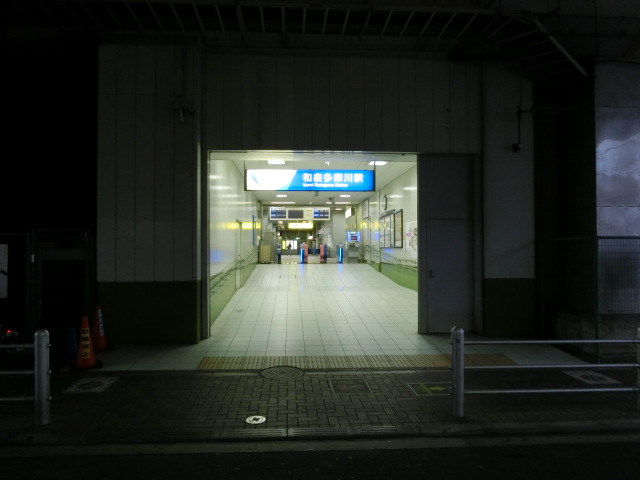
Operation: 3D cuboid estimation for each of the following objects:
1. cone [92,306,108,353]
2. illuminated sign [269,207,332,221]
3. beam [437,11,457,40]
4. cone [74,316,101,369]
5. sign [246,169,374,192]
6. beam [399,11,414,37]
[{"bbox_3d":[-3.433,1.371,7.218,0.360,0.700,0.360,0,-1,-4],"label":"cone"},{"bbox_3d":[-0.995,-1.313,23.365,3.068,0.644,0.280,0,-1,-4],"label":"illuminated sign"},{"bbox_3d":[2.056,-3.464,7.479,0.050,0.050,0.826,0,-1,-4],"label":"beam"},{"bbox_3d":[-3.280,1.413,6.507,0.360,0.700,0.360,0,-1,-4],"label":"cone"},{"bbox_3d":[-0.210,-1.277,10.053,2.823,0.479,0.220,0,-1,-4],"label":"sign"},{"bbox_3d":[1.399,-3.465,7.435,0.050,0.050,0.826,0,-1,-4],"label":"beam"}]

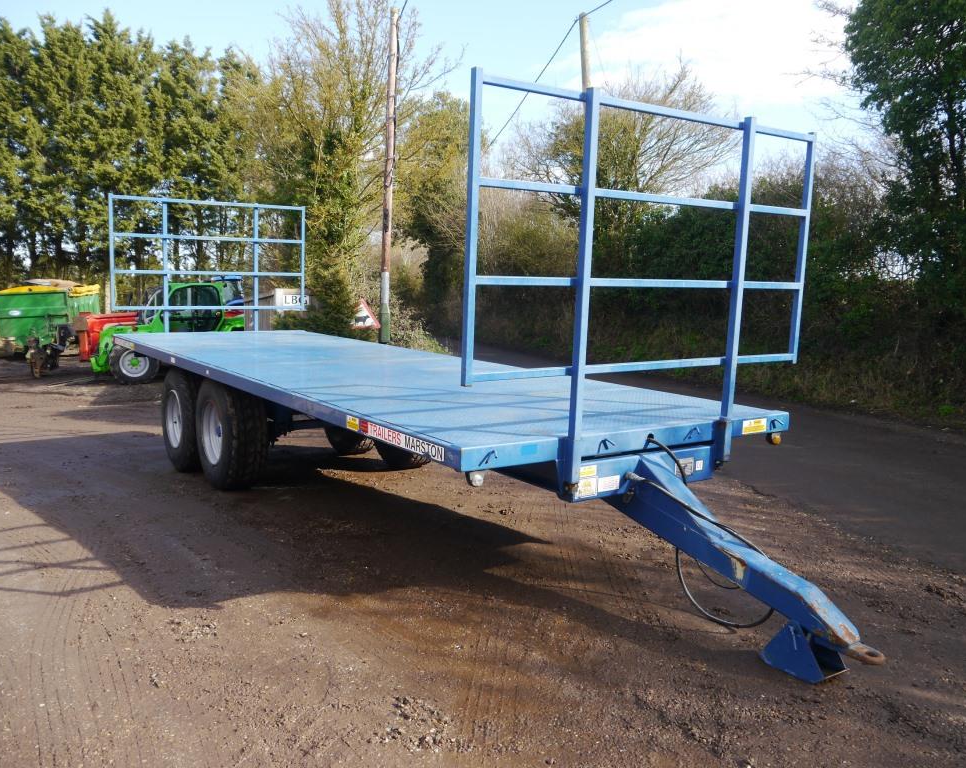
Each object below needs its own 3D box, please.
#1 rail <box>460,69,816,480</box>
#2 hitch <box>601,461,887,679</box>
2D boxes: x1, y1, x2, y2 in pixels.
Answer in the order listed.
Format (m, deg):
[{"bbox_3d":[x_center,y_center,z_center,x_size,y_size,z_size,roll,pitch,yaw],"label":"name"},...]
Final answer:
[{"bbox_3d":[0.938,-0.459,4.338,2.420,1.910,0.060,-4,9,-34],"label":"rail"},{"bbox_3d":[1.245,0.860,4.109,0.270,0.842,1.587,-4,6,-34],"label":"hitch"}]

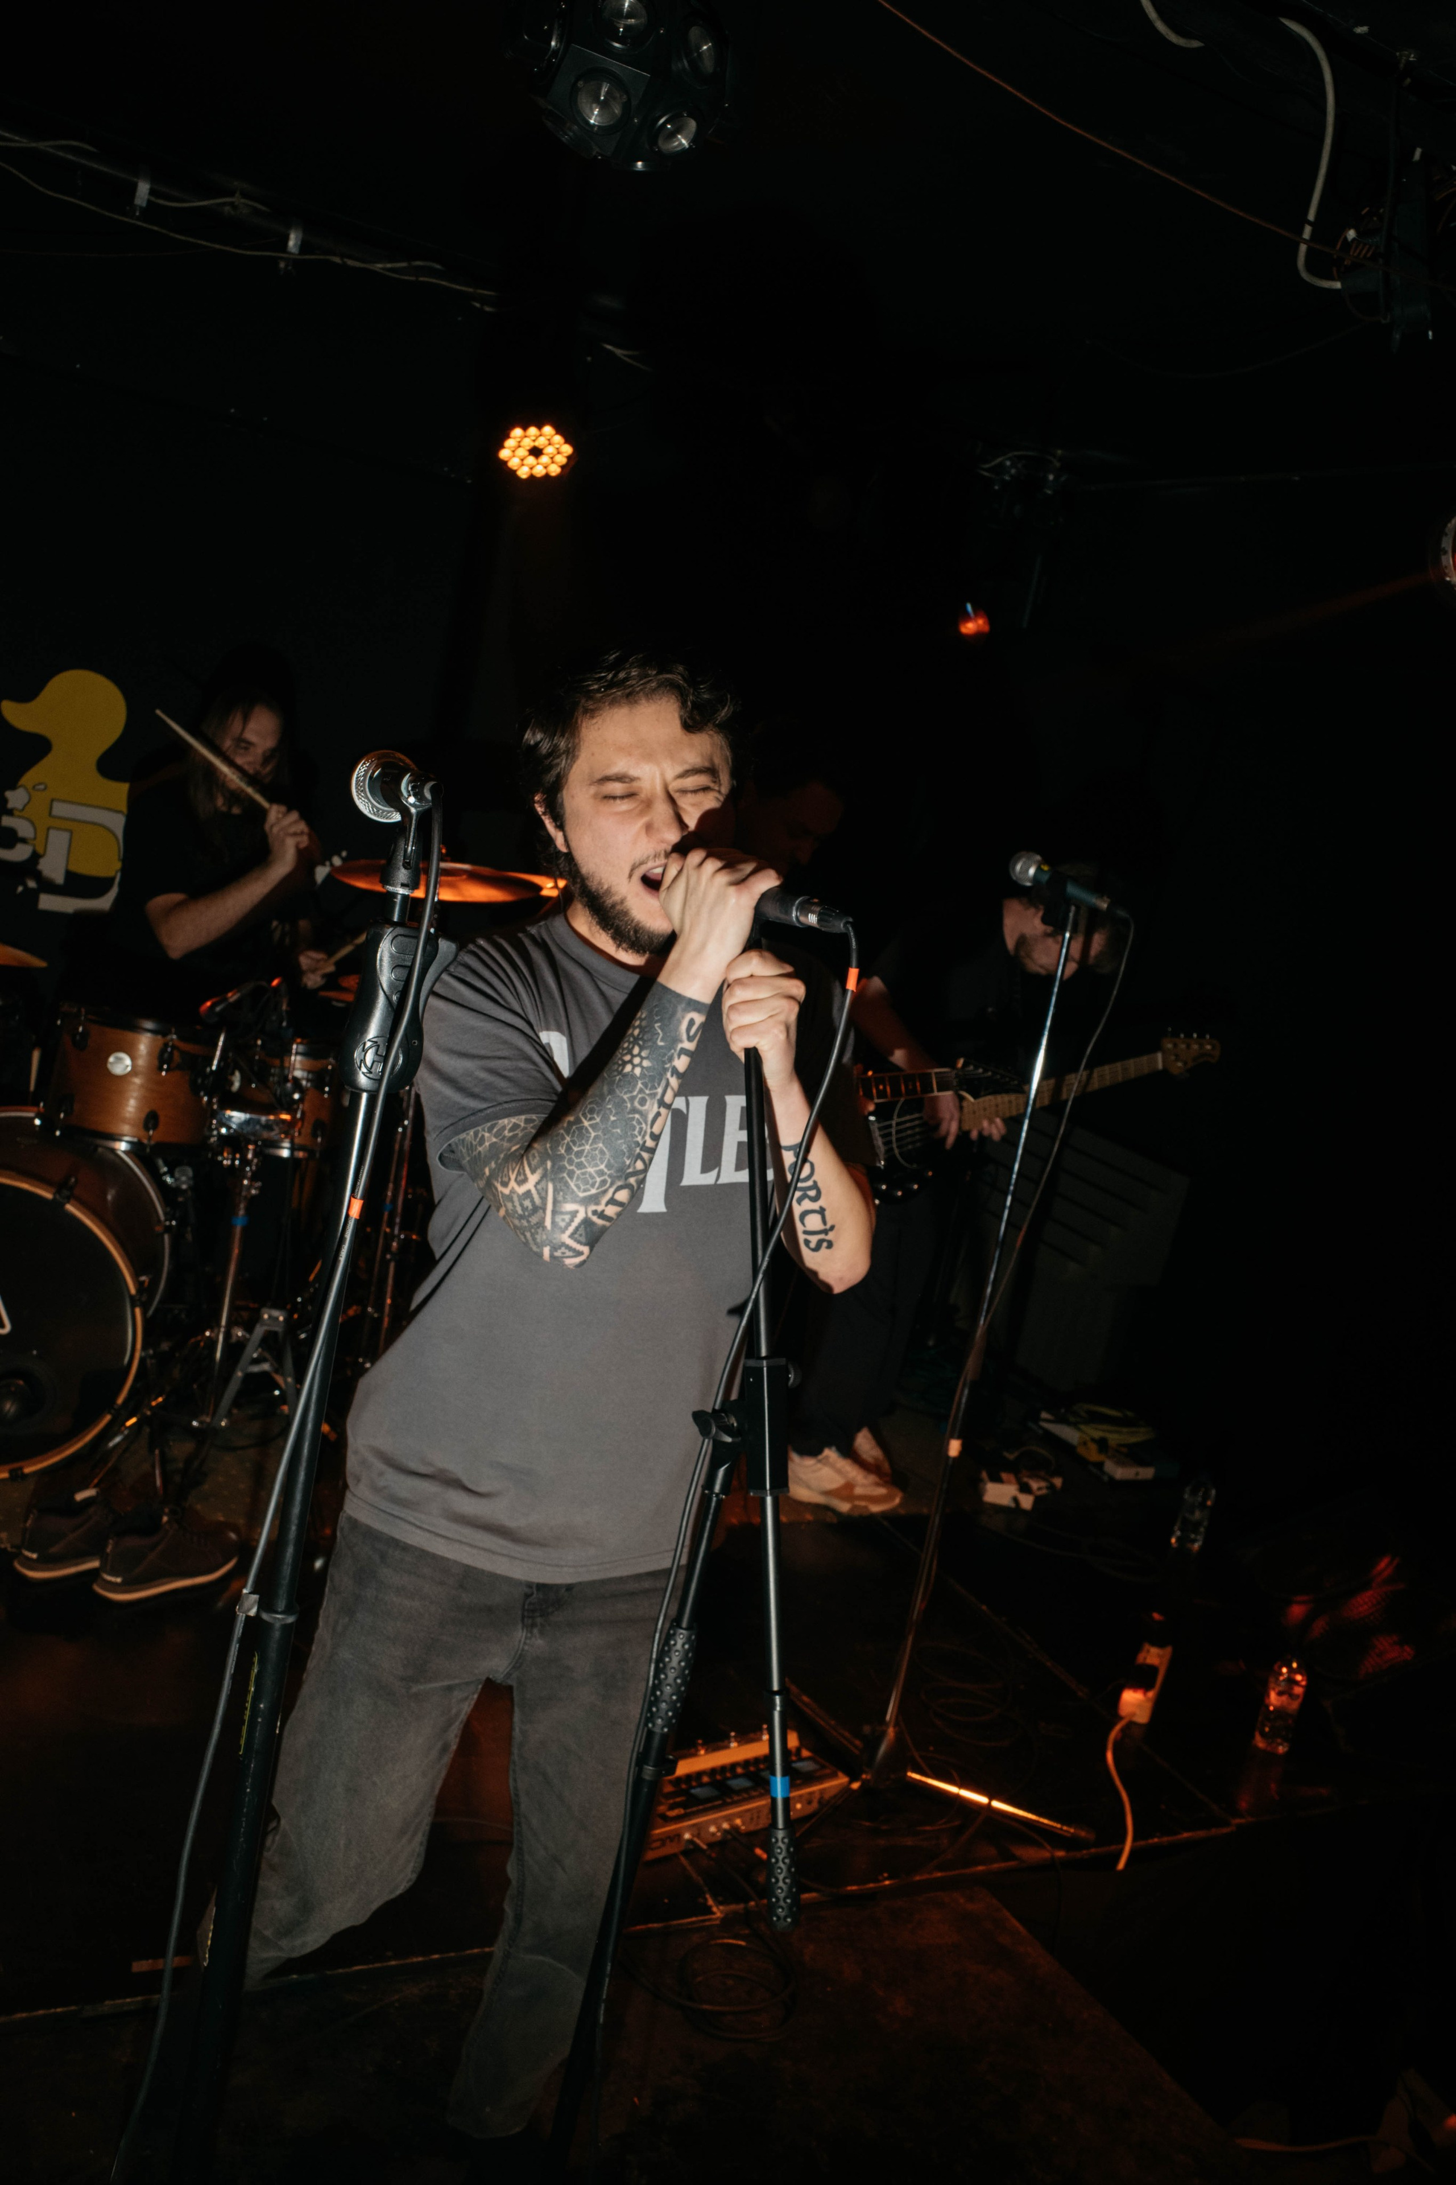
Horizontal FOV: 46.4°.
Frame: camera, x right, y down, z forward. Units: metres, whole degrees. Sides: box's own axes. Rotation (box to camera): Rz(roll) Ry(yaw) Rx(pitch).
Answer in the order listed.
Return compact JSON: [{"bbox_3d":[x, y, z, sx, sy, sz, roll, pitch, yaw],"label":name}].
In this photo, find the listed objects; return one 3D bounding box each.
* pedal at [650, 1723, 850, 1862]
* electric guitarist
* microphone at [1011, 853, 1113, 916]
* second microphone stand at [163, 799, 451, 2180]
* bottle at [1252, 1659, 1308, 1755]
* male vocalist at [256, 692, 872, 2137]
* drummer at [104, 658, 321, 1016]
[{"bbox_3d":[-0.015,1.098,2.723,0.400,0.066,0.200,3,12,-37],"label":"pedal"},{"bbox_3d":[0.461,0.262,3.801,0.620,1.500,0.560,16,11,30],"label":"electric guitarist"},{"bbox_3d":[0.500,-0.313,2.550,0.163,0.052,0.052,25,0,0],"label":"microphone"},{"bbox_3d":[-0.336,0.568,1.209,0.420,1.560,0.420,10,9,0],"label":"second microphone stand"},{"bbox_3d":[1.046,1.146,3.193,0.066,0.190,0.066,10,9,0],"label":"bottle"},{"bbox_3d":[-0.229,0.450,1.683,0.560,1.700,0.620,8,10,-11],"label":"male vocalist"},{"bbox_3d":[-1.185,-0.193,3.806,0.660,1.420,0.780,7,10,-20],"label":"drummer"}]

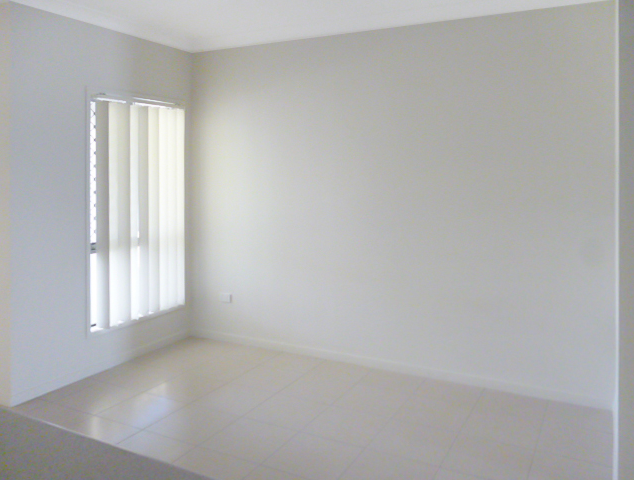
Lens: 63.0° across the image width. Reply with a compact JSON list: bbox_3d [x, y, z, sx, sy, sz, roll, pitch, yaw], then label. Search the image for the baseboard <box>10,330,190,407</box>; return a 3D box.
[{"bbox_3d":[-1.530,0.934,3.979,0.025,0.072,1.684,4,7,27],"label":"baseboard"}]

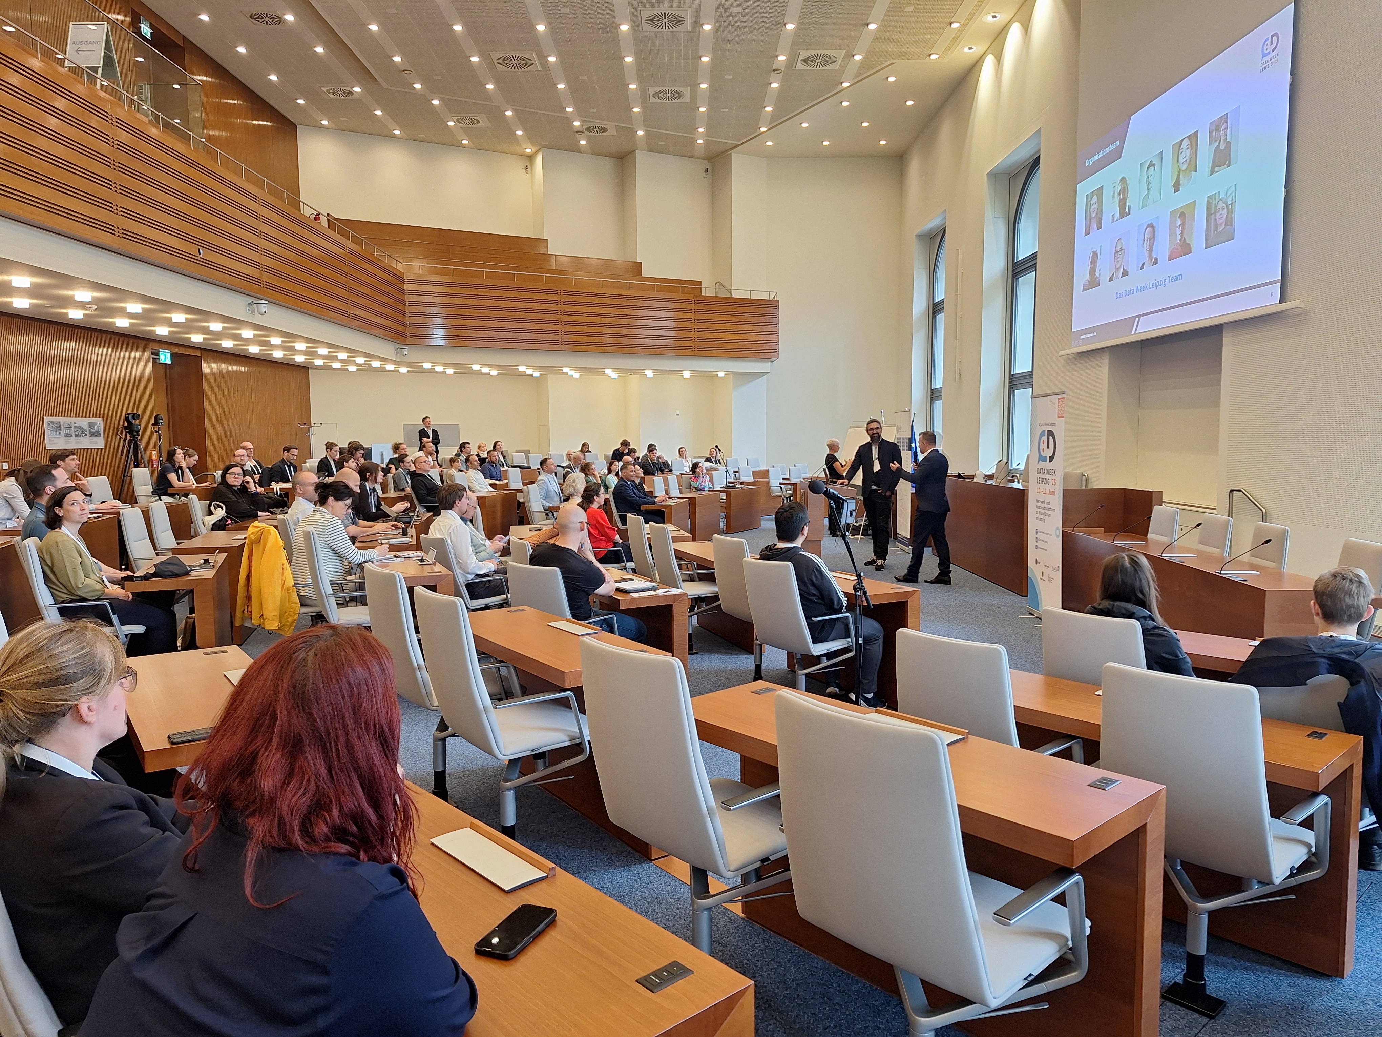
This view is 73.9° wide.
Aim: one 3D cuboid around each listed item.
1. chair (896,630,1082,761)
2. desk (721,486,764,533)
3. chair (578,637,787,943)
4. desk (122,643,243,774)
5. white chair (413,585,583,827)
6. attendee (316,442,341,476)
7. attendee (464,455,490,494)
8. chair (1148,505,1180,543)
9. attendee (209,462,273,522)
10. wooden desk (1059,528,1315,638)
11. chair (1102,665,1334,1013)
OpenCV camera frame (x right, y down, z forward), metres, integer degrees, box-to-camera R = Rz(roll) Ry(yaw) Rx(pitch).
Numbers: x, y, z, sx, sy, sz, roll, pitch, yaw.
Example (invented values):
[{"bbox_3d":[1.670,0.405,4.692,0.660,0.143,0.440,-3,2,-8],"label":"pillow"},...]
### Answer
[{"bbox_3d":[1.053,0.886,3.260,0.600,1.060,0.610,4,7,44],"label":"chair"},{"bbox_3d":[0.818,-0.157,16.873,0.440,0.738,1.300,2,5,27],"label":"desk"},{"bbox_3d":[0.052,0.821,2.550,0.610,1.060,0.600,-5,7,-43],"label":"chair"},{"bbox_3d":[-1.571,0.915,2.976,0.434,0.750,1.236,-4,6,-36],"label":"desk"},{"bbox_3d":[-0.665,0.748,3.356,0.540,1.020,0.555,-4,7,-37],"label":"white chair"},{"bbox_3d":[-5.424,-0.488,14.210,0.750,1.340,0.480,0,5,9],"label":"attendee"},{"bbox_3d":[-3.012,-0.283,13.728,0.750,1.300,0.500,1,5,11],"label":"attendee"},{"bbox_3d":[3.969,0.416,8.204,0.550,1.020,0.555,-1,5,-1],"label":"chair"},{"bbox_3d":[-4.419,0.120,9.135,0.800,1.318,0.620,1,5,12],"label":"attendee"},{"bbox_3d":[3.965,0.638,7.627,0.580,0.750,4.150,0,5,5],"label":"wooden desk"},{"bbox_3d":[1.540,0.932,2.749,0.540,1.020,0.555,-5,7,-40],"label":"chair"}]

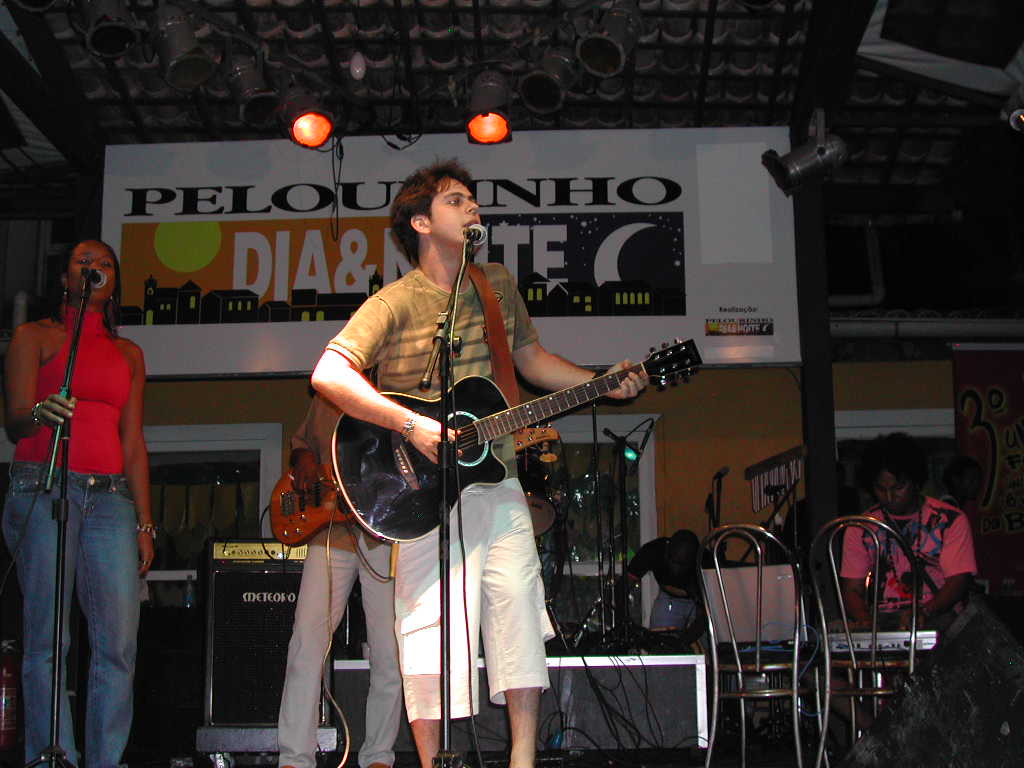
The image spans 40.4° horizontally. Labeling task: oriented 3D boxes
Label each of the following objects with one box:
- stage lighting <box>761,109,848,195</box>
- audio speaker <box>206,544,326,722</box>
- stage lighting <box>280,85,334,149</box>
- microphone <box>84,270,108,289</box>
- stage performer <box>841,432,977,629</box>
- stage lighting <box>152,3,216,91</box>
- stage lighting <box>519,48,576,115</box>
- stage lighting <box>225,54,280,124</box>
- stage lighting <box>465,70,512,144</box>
[{"bbox_3d":[1.483,-1.155,7.000,0.380,0.280,0.250,-24,-16,15],"label":"stage lighting"},{"bbox_3d":[-1.037,1.060,5.936,0.510,0.780,0.380,1,-10,-7],"label":"audio speaker"},{"bbox_3d":[-1.044,-1.366,7.100,0.240,0.350,0.250,4,-46,-25],"label":"stage lighting"},{"bbox_3d":[-1.155,-0.298,3.850,0.052,0.055,0.165,1,-3,-7],"label":"microphone"},{"bbox_3d":[1.504,0.802,5.300,0.530,1.270,0.700,-2,-10,5],"label":"stage performer"},{"bbox_3d":[-1.519,-1.566,6.450,0.250,0.350,0.240,-34,-26,27],"label":"stage lighting"},{"bbox_3d":[0.169,-1.475,6.800,0.240,0.250,0.350,-5,31,24],"label":"stage lighting"},{"bbox_3d":[-1.274,-1.441,6.850,0.240,0.350,0.250,8,-49,-40],"label":"stage lighting"},{"bbox_3d":[-0.120,-1.412,7.100,0.240,0.360,0.250,-1,-34,0],"label":"stage lighting"}]

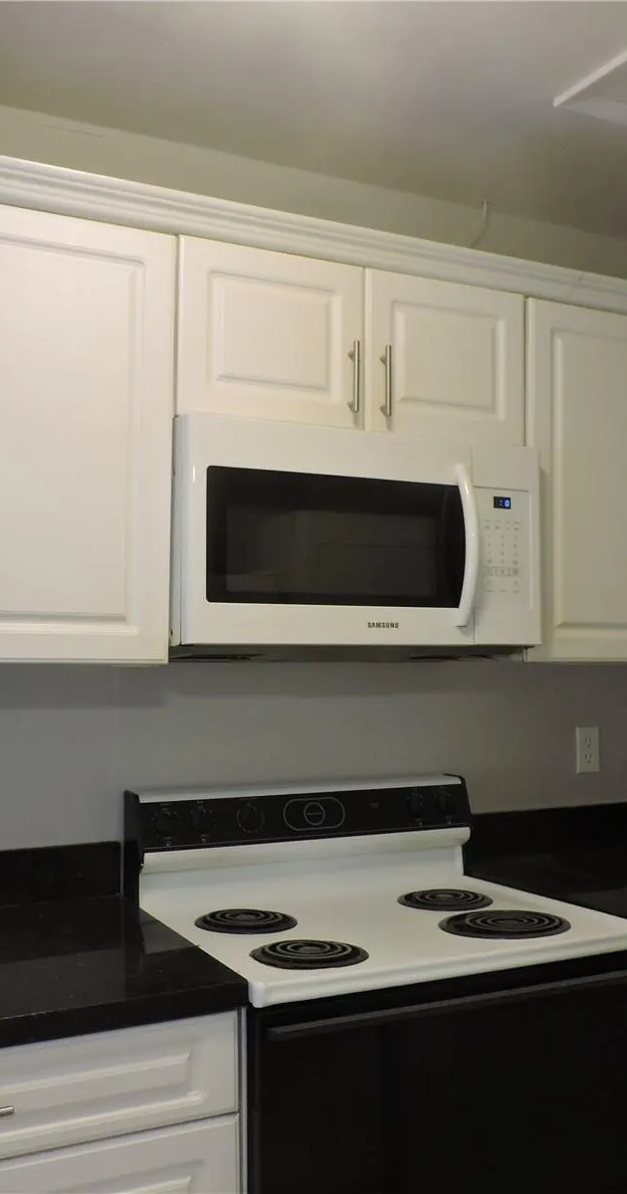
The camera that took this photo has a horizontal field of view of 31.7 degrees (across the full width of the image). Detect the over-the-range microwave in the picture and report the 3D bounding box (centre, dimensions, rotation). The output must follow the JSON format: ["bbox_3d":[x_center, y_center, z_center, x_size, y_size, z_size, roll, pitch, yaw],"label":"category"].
[{"bbox_3d":[0.041,-0.094,2.204,0.760,0.415,0.406,2,-3,-26],"label":"over-the-range microwave"}]

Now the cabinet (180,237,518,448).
[{"bbox_3d":[0.025,-0.463,2.258,0.760,0.323,0.325,2,-3,-26],"label":"cabinet"}]

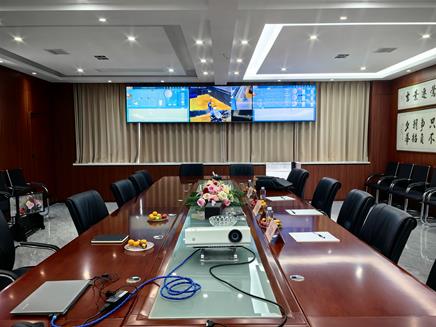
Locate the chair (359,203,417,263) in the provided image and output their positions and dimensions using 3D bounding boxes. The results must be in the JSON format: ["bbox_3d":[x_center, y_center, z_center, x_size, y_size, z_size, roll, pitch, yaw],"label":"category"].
[{"bbox_3d":[1.074,0.803,2.535,0.620,0.940,0.570,0,4,0],"label":"chair"}]

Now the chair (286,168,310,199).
[{"bbox_3d":[1.093,0.592,5.438,0.620,0.940,0.570,0,4,0],"label":"chair"}]

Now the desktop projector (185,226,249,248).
[{"bbox_3d":[0.002,0.448,2.158,0.380,0.105,0.280,0,-7,0],"label":"desktop projector"}]

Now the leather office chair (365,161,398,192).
[{"bbox_3d":[3.642,0.440,7.503,0.600,0.920,0.560,0,4,0],"label":"leather office chair"}]

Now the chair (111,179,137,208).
[{"bbox_3d":[-0.937,0.689,4.241,0.620,0.940,0.570,0,4,0],"label":"chair"}]

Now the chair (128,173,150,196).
[{"bbox_3d":[-0.927,0.634,4.999,0.620,0.940,0.570,0,4,0],"label":"chair"}]

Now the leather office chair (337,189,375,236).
[{"bbox_3d":[1.094,0.751,3.253,0.620,0.940,0.570,0,4,0],"label":"leather office chair"}]

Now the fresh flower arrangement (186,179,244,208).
[{"bbox_3d":[-0.029,0.293,3.150,0.530,0.320,0.460,0,4,0],"label":"fresh flower arrangement"}]

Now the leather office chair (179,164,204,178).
[{"bbox_3d":[-0.537,0.498,6.844,0.570,0.940,0.620,0,4,0],"label":"leather office chair"}]

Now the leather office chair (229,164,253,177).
[{"bbox_3d":[0.492,0.495,6.824,0.570,0.940,0.620,0,4,0],"label":"leather office chair"}]

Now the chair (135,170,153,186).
[{"bbox_3d":[-0.957,0.587,5.657,0.620,0.940,0.570,0,4,0],"label":"chair"}]

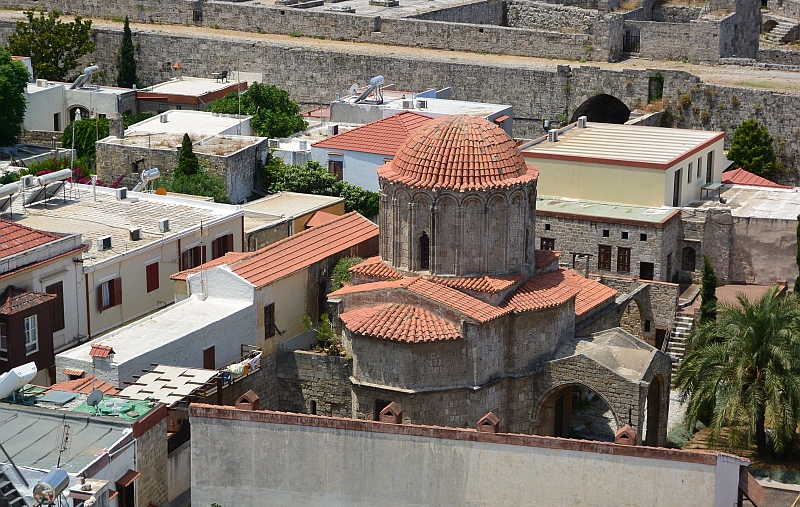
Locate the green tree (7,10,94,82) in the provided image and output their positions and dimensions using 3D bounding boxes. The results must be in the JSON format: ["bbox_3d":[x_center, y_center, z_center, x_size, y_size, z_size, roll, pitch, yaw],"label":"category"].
[{"bbox_3d":[-26.994,-15.269,139.760,6.700,7.350,6.700,0,15,0],"label":"green tree"}]

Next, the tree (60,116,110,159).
[{"bbox_3d":[-20.989,-7.608,120.045,3.100,3.240,3.100,0,15,0],"label":"tree"}]

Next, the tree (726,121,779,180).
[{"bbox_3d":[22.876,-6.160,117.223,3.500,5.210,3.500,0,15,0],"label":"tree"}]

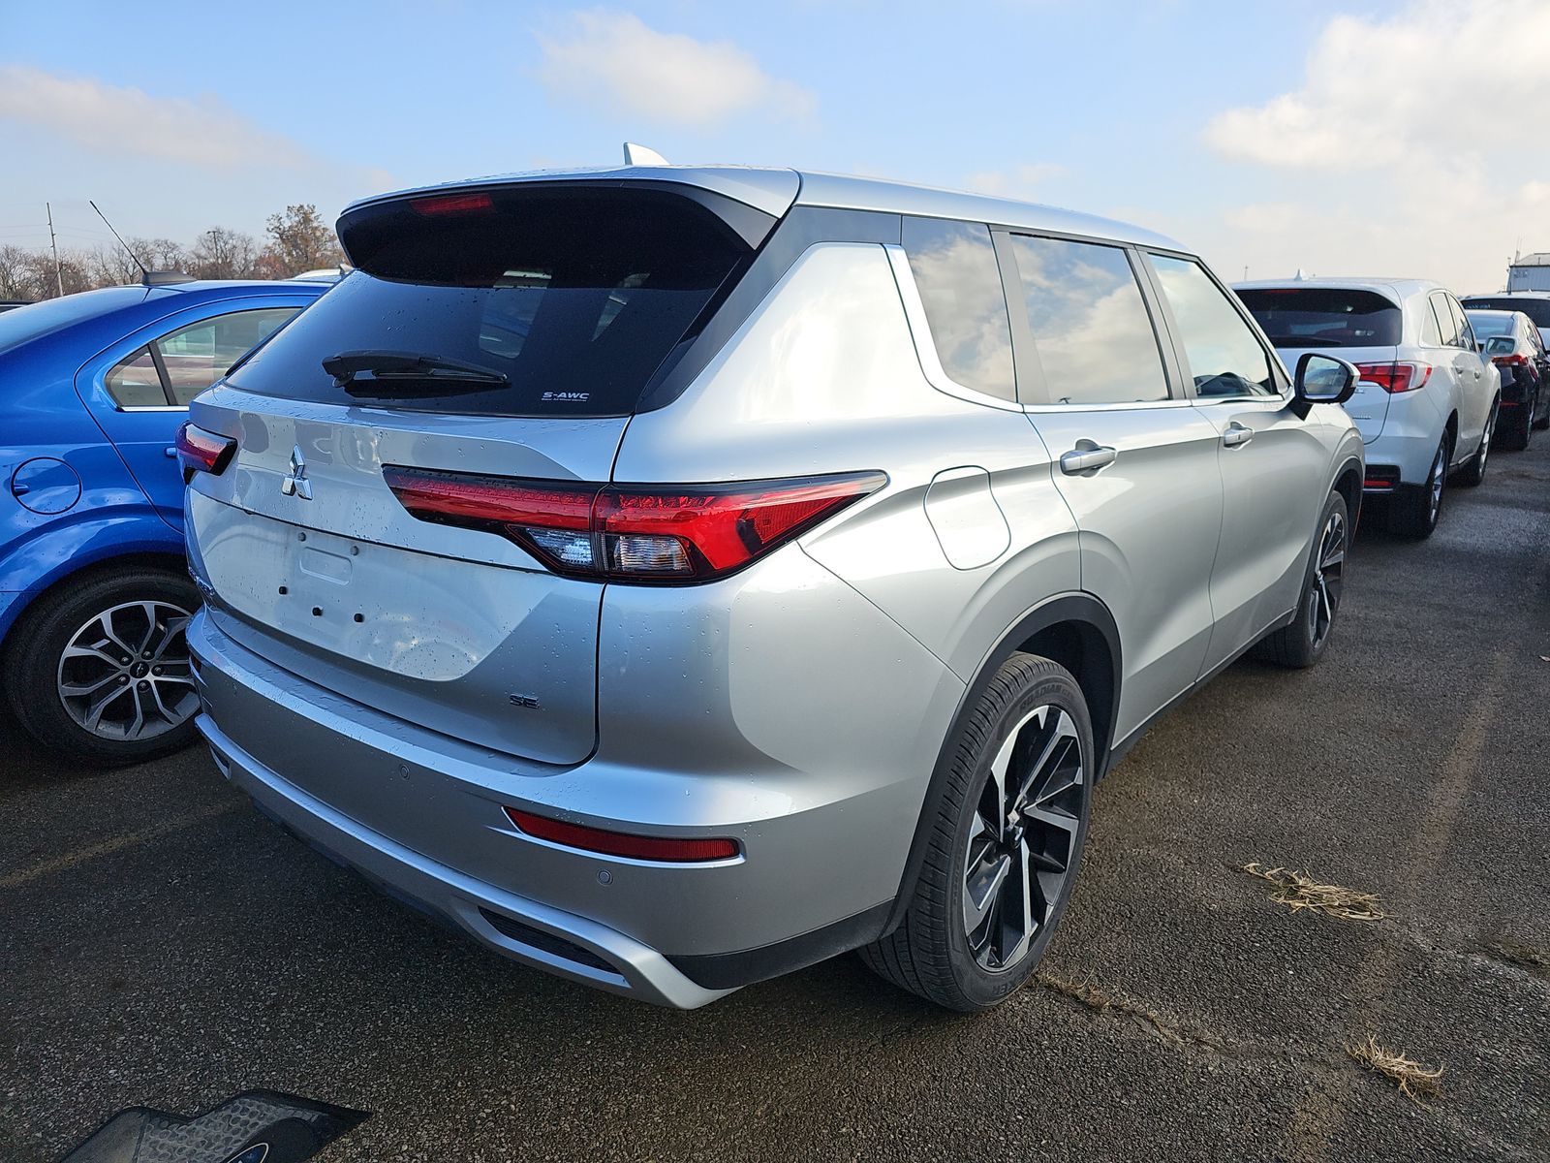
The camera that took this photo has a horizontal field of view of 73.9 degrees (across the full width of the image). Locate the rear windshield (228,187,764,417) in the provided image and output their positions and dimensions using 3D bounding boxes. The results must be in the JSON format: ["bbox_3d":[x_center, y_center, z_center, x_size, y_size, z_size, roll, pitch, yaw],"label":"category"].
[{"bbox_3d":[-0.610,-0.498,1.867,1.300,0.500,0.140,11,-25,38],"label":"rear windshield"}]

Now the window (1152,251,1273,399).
[{"bbox_3d":[1.256,-0.710,2.900,0.060,0.410,0.860,-18,0,41],"label":"window"}]

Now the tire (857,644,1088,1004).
[{"bbox_3d":[0.430,0.498,2.123,0.255,0.738,0.738,11,18,38],"label":"tire"}]

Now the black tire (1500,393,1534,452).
[{"bbox_3d":[7.892,-1.700,10.950,0.225,0.655,0.655,11,18,38],"label":"black tire"}]

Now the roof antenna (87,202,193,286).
[{"bbox_3d":[-2.373,-1.263,3.882,0.072,0.293,0.325,10,17,38],"label":"roof antenna"}]

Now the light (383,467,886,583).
[{"bbox_3d":[-0.221,-0.112,1.540,0.652,0.135,0.425,11,18,38],"label":"light"}]

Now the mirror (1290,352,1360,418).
[{"bbox_3d":[1.771,-0.621,3.296,0.205,0.225,0.180,11,18,38],"label":"mirror"}]

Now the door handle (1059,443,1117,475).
[{"bbox_3d":[0.604,-0.233,1.987,0.060,0.055,0.265,11,18,38],"label":"door handle"}]

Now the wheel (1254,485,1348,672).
[{"bbox_3d":[2.138,-0.022,4.209,0.250,0.737,0.737,12,18,38],"label":"wheel"}]

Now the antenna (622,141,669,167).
[{"bbox_3d":[-0.265,-0.900,2.213,0.065,0.065,0.160,11,18,38],"label":"antenna"}]

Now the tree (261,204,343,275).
[{"bbox_3d":[-34.313,-22.507,76.229,6.500,10.220,6.500,-7,15,-24],"label":"tree"}]

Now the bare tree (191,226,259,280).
[{"bbox_3d":[-39.962,-21.602,76.038,5.500,8.640,5.500,-8,16,-28],"label":"bare tree"}]

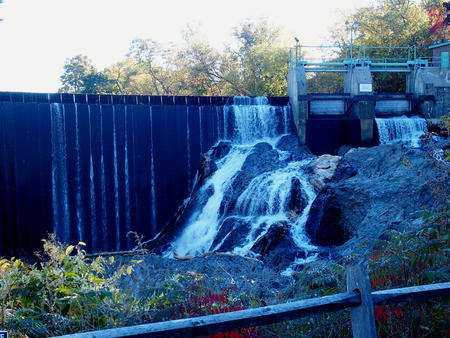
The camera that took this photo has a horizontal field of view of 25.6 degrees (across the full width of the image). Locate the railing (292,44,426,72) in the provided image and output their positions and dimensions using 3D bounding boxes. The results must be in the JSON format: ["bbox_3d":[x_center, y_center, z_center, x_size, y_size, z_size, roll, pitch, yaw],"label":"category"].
[{"bbox_3d":[6.370,-5.240,47.000,6.380,1.170,1.200,0,4,-4],"label":"railing"}]

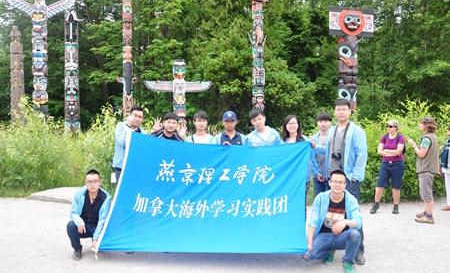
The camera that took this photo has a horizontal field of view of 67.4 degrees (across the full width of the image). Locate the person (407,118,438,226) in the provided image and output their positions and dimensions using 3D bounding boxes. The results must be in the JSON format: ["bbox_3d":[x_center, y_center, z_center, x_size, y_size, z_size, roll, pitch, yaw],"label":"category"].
[{"bbox_3d":[3.208,0.545,5.420,0.480,1.670,0.460,0,0,20],"label":"person"}]

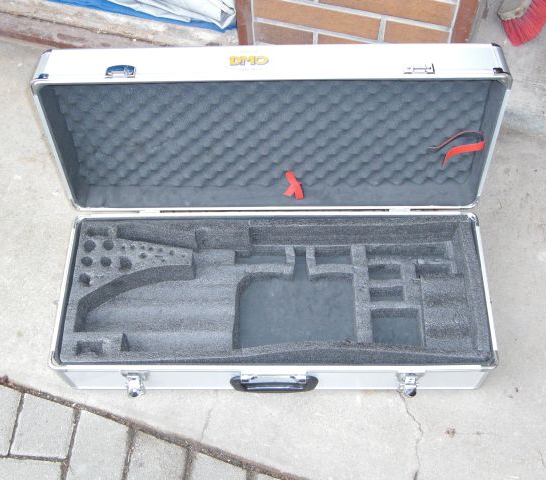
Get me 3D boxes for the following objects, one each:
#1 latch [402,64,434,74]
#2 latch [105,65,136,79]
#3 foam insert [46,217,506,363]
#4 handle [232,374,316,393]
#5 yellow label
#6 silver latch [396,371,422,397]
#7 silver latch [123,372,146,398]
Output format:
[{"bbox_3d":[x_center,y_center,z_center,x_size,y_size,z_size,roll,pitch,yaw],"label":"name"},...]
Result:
[{"bbox_3d":[0.211,-0.245,1.035,0.042,0.006,0.022,0,47,2],"label":"latch"},{"bbox_3d":[-0.224,-0.247,1.057,0.040,0.006,0.025,0,47,2],"label":"latch"},{"bbox_3d":[0.003,0.103,1.226,0.670,0.113,0.252,0,62,2],"label":"foam insert"},{"bbox_3d":[0.001,0.234,1.172,0.139,0.040,0.021,0,62,2],"label":"handle"},{"bbox_3d":[-0.035,-0.267,1.069,0.057,0.002,0.025,0,47,2],"label":"yellow label"},{"bbox_3d":[0.220,0.231,1.158,0.034,0.056,0.025,0,62,2],"label":"silver latch"},{"bbox_3d":[-0.226,0.235,1.177,0.034,0.056,0.025,0,62,2],"label":"silver latch"}]

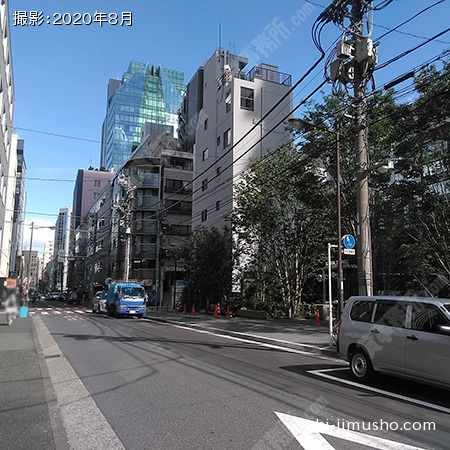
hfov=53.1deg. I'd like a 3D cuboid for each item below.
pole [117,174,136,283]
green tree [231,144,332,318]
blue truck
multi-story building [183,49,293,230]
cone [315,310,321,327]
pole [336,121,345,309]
[{"bbox_3d":[-8.802,1.449,41.199,1.600,12.511,1.100,5,-10,-23],"label":"pole"},{"bbox_3d":[3.549,0.237,28.321,5.400,11.040,5.800,1,-9,0],"label":"green tree"},{"bbox_3d":[-6.731,5.135,30.563,1.770,2.220,5.200,5,-10,-23],"label":"blue truck"},{"bbox_3d":[1.339,-3.674,41.249,5.800,23.000,9.800,5,-10,-24],"label":"multi-story building"},{"bbox_3d":[4.166,4.216,20.300,0.320,0.720,0.320,5,-10,-23],"label":"cone"},{"bbox_3d":[3.334,0.087,12.967,0.170,6.571,0.170,5,-10,-23],"label":"pole"}]

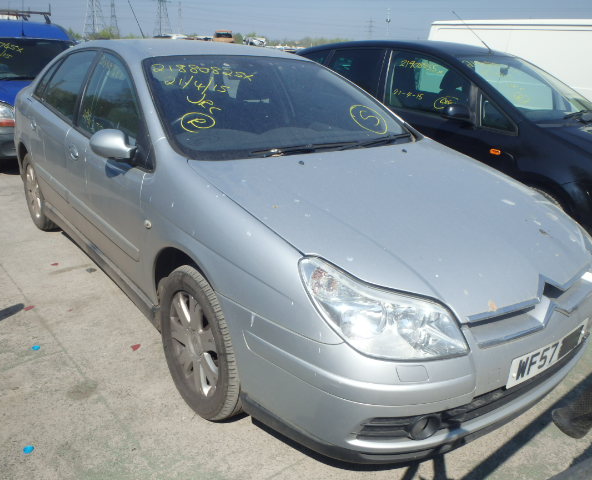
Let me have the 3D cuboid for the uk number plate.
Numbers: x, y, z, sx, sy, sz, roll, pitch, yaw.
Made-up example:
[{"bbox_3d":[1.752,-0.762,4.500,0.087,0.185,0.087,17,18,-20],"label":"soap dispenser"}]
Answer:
[{"bbox_3d":[0.888,0.385,1.799,0.520,0.111,0.025,-13,25,-36],"label":"uk number plate"}]

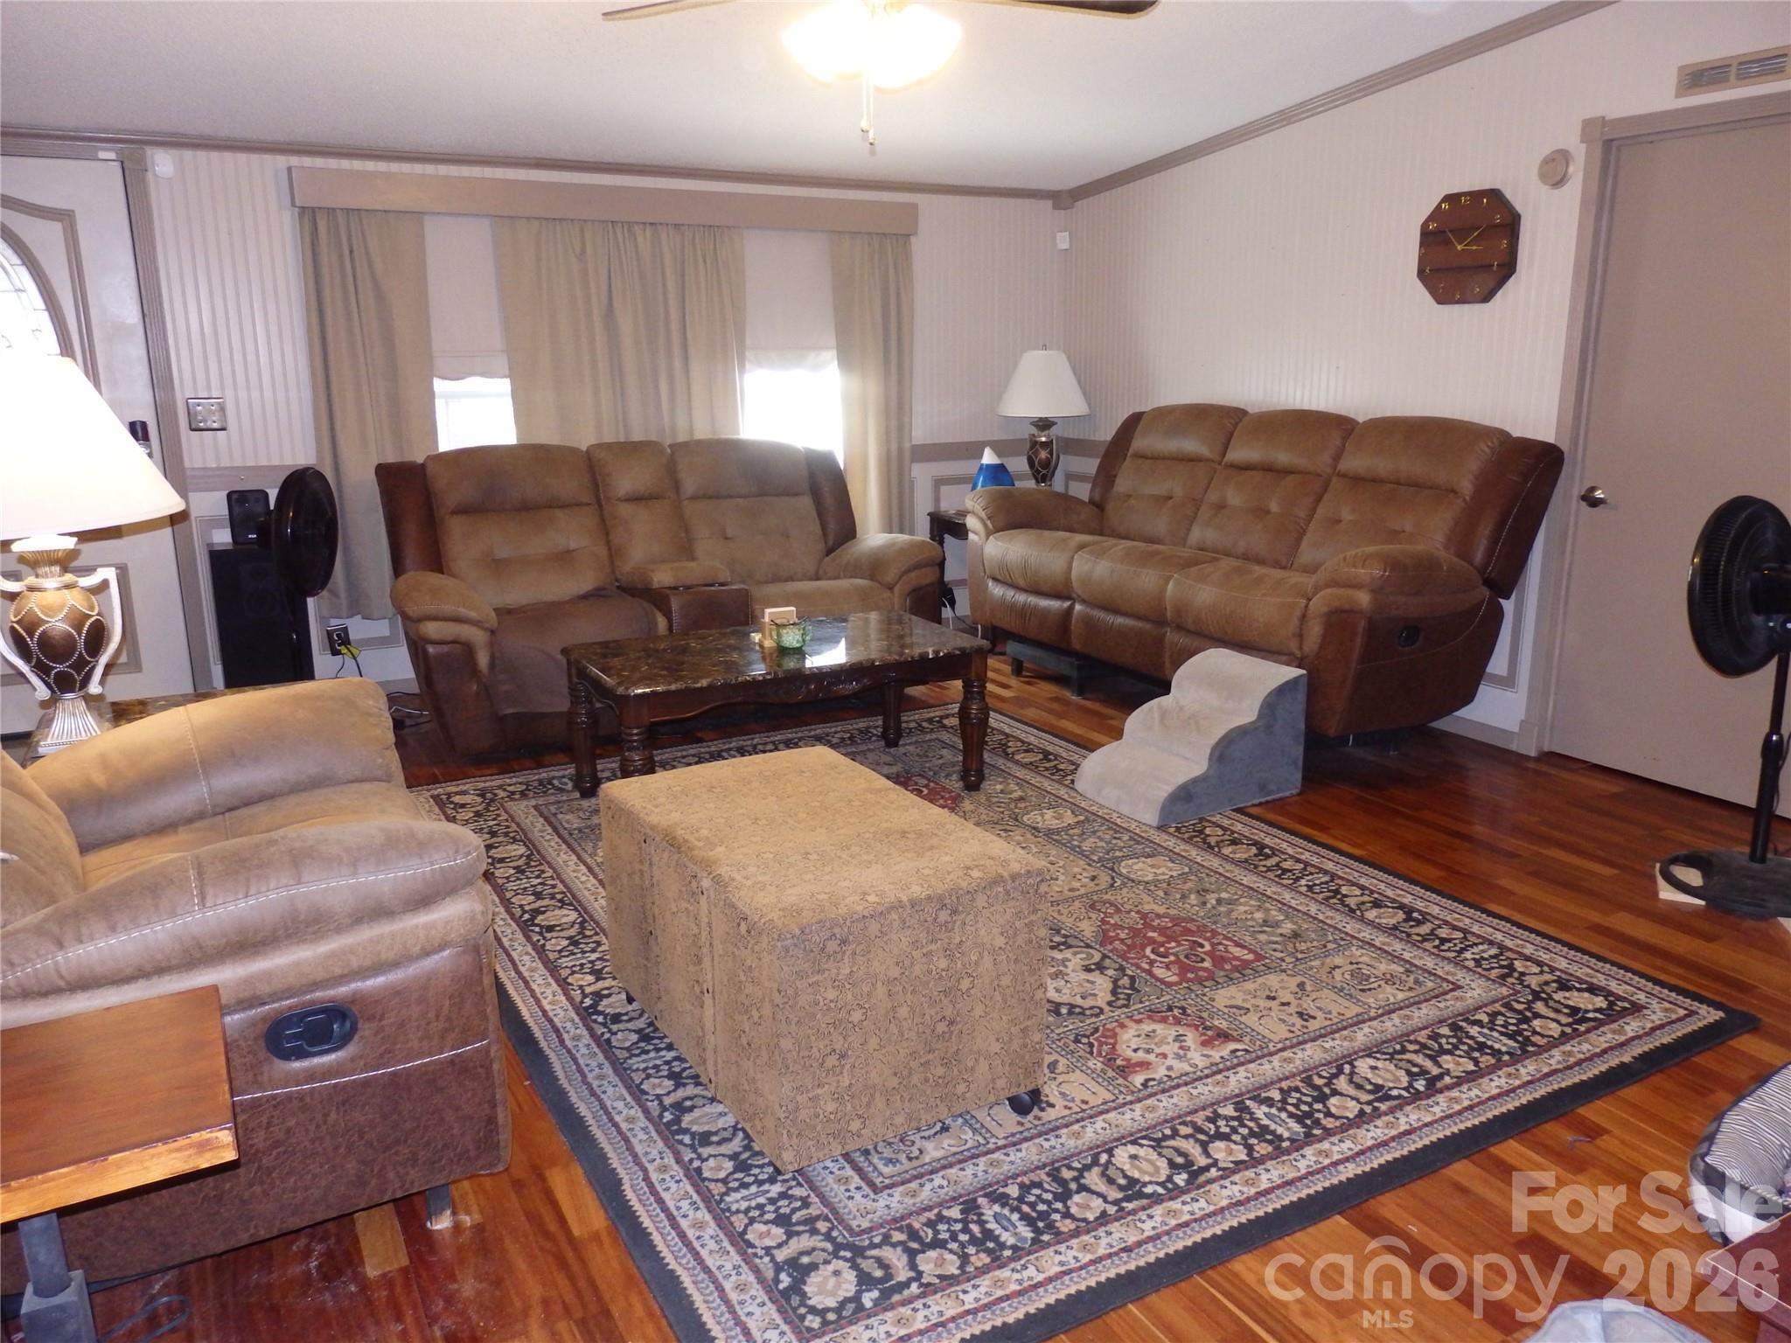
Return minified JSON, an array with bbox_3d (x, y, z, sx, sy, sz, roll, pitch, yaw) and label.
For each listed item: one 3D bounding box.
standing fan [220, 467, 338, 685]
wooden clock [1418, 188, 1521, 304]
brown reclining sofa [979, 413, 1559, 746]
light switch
[{"bbox_3d":[-2.050,-0.191,4.487,0.410,1.000,0.450,-1,12,-2],"label":"standing fan"},{"bbox_3d":[1.963,-1.458,4.434,0.040,0.385,0.390,-6,13,-24],"label":"wooden clock"},{"bbox_3d":[1.234,-0.486,5.088,0.970,1.020,2.320,-6,13,-24],"label":"brown reclining sofa"},{"bbox_3d":[-2.754,-1.028,5.178,0.122,0.122,0.015,-6,13,-24],"label":"light switch"}]

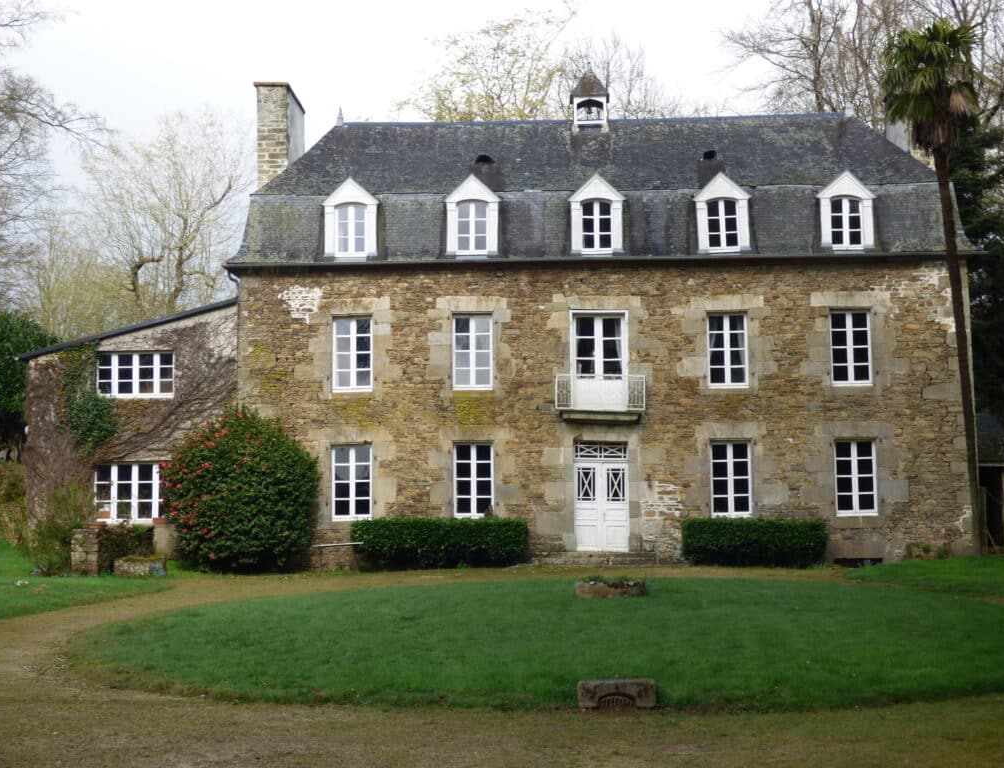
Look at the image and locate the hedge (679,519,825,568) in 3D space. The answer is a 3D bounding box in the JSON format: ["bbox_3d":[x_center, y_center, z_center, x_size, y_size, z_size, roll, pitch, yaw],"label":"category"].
[{"bbox_3d":[6.284,4.007,40.880,3.555,1.235,1.100,-1,-6,2],"label":"hedge"}]

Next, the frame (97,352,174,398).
[{"bbox_3d":[-9.854,-0.230,43.799,2.120,1.245,0.120,-1,-6,2],"label":"frame"}]

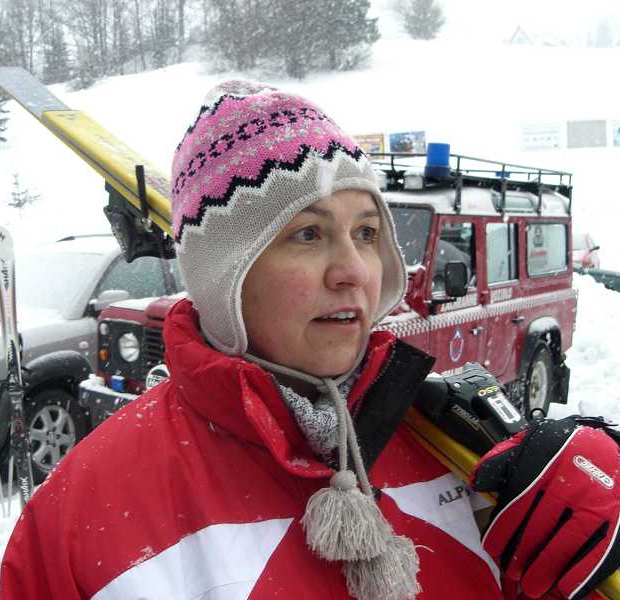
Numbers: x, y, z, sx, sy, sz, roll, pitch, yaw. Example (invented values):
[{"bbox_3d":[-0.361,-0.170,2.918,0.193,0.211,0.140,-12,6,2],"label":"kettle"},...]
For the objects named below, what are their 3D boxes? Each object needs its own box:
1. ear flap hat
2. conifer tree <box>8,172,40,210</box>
[{"bbox_3d":[-0.019,-0.072,0.790,0.200,0.260,0.230,-4,3,-37],"label":"ear flap hat"},{"bbox_3d":[-22.837,-8.569,70.000,2.500,3.200,2.500,1,6,0],"label":"conifer tree"}]

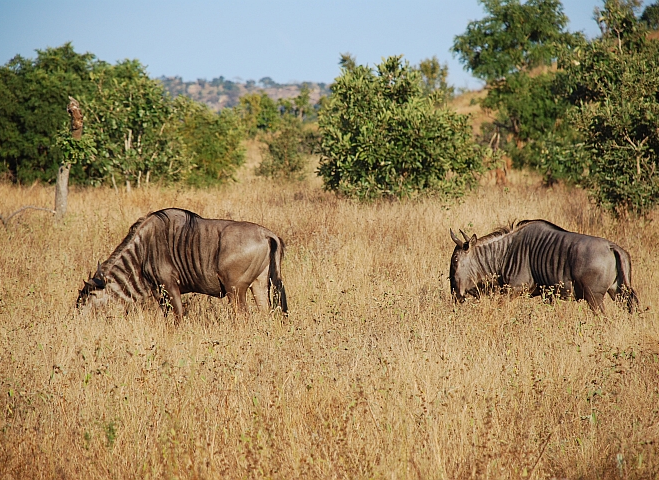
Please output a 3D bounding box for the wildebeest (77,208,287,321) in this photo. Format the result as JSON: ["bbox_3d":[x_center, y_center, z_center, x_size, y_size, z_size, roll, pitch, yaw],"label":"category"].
[{"bbox_3d":[-1.423,0.358,39.000,2.000,1.326,0.530,0,2,14],"label":"wildebeest"}]

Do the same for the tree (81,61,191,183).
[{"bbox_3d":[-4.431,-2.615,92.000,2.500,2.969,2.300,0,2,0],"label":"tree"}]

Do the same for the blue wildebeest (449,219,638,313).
[{"bbox_3d":[2.178,0.443,41.000,2.000,1.323,0.530,1,2,26],"label":"blue wildebeest"}]

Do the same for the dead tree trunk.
[{"bbox_3d":[-4.389,-1.342,68.000,0.470,2.161,0.380,0,2,0],"label":"dead tree trunk"}]

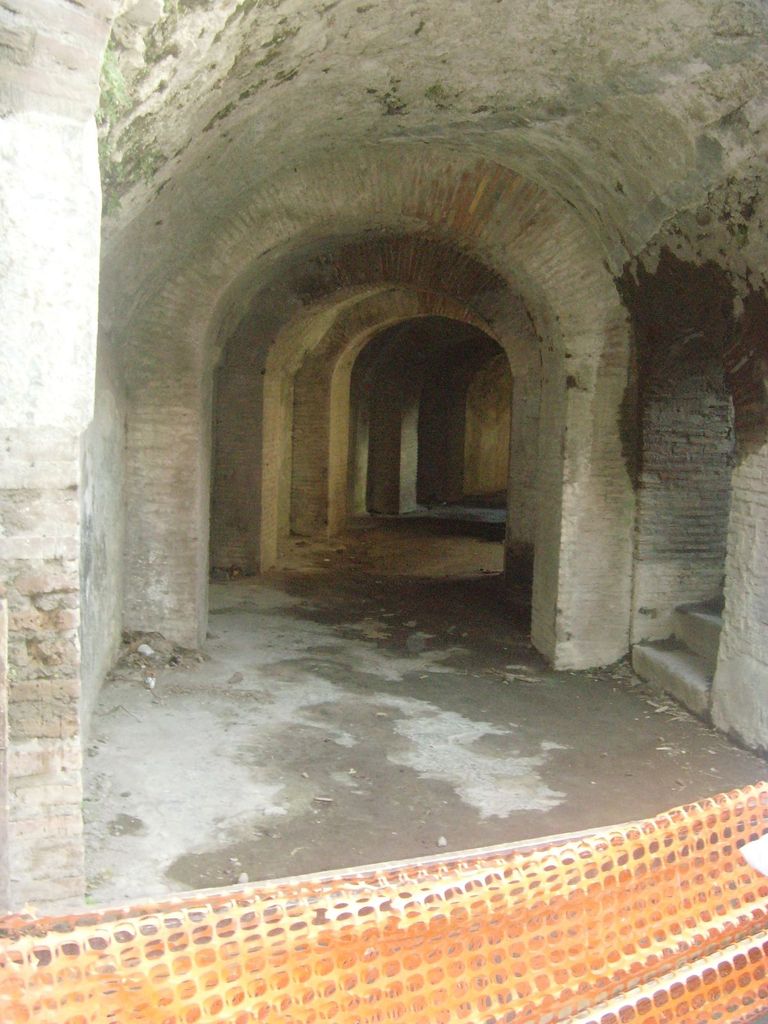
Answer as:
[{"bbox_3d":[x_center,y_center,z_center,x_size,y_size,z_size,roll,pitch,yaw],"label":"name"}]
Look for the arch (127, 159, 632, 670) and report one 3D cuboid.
[{"bbox_3d":[-0.007,-0.639,7.396,3.106,3.129,0.700,2,5,-2],"label":"arch"}]

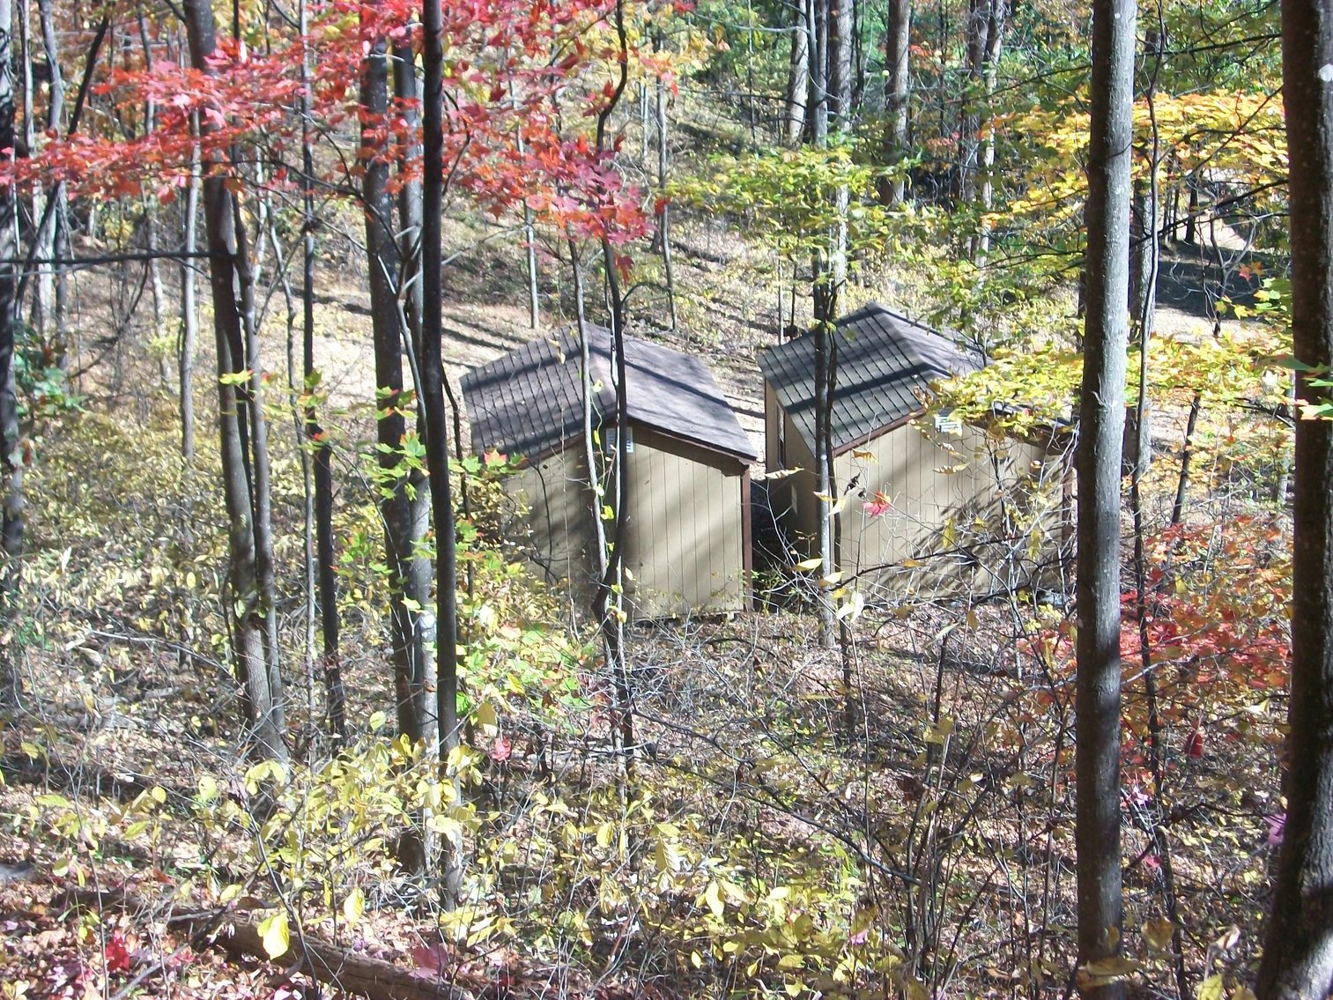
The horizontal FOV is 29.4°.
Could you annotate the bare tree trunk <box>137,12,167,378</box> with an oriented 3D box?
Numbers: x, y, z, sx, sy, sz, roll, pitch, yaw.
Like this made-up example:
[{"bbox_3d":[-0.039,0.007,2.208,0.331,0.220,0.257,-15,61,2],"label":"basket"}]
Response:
[{"bbox_3d":[-9.390,-5.514,46.510,0.280,6.750,0.280,0,17,0],"label":"bare tree trunk"}]

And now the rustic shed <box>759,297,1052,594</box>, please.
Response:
[{"bbox_3d":[3.737,-0.821,38.849,3.849,3.092,5.500,-4,18,-6],"label":"rustic shed"}]

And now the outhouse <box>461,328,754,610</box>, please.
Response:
[{"bbox_3d":[-0.955,-0.528,38.120,3.902,3.058,5.500,-4,18,-6],"label":"outhouse"}]

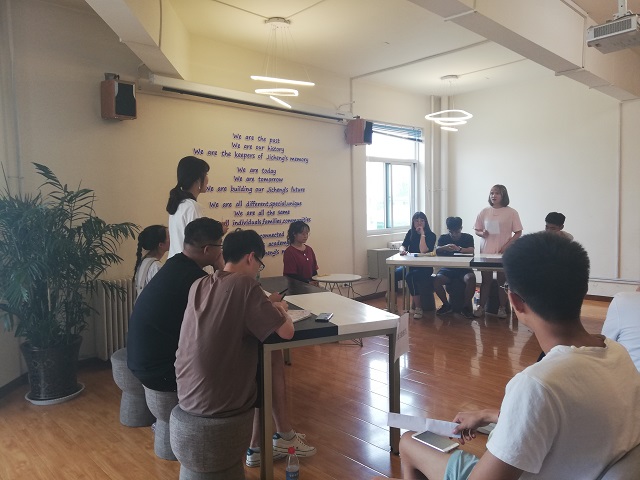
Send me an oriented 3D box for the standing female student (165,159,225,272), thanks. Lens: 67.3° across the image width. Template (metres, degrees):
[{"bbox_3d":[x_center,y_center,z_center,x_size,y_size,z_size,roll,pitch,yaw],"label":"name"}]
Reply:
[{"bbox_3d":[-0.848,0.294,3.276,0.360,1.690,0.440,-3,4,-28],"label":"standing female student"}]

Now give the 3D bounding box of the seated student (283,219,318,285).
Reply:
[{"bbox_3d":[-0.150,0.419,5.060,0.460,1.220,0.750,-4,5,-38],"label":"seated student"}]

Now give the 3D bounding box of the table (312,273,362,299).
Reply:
[{"bbox_3d":[0.182,0.709,4.948,0.510,0.637,0.510,-4,4,-43],"label":"table"}]

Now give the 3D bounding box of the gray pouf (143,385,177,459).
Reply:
[{"bbox_3d":[-0.810,0.998,2.780,0.400,0.400,0.400,-2,4,-24],"label":"gray pouf"}]

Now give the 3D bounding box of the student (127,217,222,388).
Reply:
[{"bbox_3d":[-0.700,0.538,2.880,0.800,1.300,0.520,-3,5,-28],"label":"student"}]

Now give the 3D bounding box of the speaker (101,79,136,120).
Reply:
[{"bbox_3d":[-1.802,-1.255,4.311,0.230,0.325,0.205,9,9,38],"label":"speaker"}]

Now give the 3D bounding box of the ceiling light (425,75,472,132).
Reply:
[{"bbox_3d":[1.877,-1.954,6.939,0.670,0.770,0.670,-1,3,0],"label":"ceiling light"}]

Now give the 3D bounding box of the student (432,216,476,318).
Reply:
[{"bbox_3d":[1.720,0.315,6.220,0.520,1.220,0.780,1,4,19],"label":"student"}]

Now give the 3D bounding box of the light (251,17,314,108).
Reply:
[{"bbox_3d":[-0.381,-1.751,4.810,0.640,0.860,0.640,-1,3,0],"label":"light"}]

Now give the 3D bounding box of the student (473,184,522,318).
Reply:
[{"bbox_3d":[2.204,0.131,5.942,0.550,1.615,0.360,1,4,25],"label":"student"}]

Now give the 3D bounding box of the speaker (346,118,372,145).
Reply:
[{"bbox_3d":[0.562,-1.500,6.670,0.280,0.320,0.220,2,5,38],"label":"speaker"}]

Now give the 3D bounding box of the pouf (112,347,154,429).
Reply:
[{"bbox_3d":[-1.141,0.936,3.125,0.385,0.440,0.385,-4,4,-43],"label":"pouf"}]

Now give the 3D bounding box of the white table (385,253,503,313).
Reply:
[{"bbox_3d":[1.753,0.591,5.630,1.800,0.750,0.800,1,4,20],"label":"white table"}]

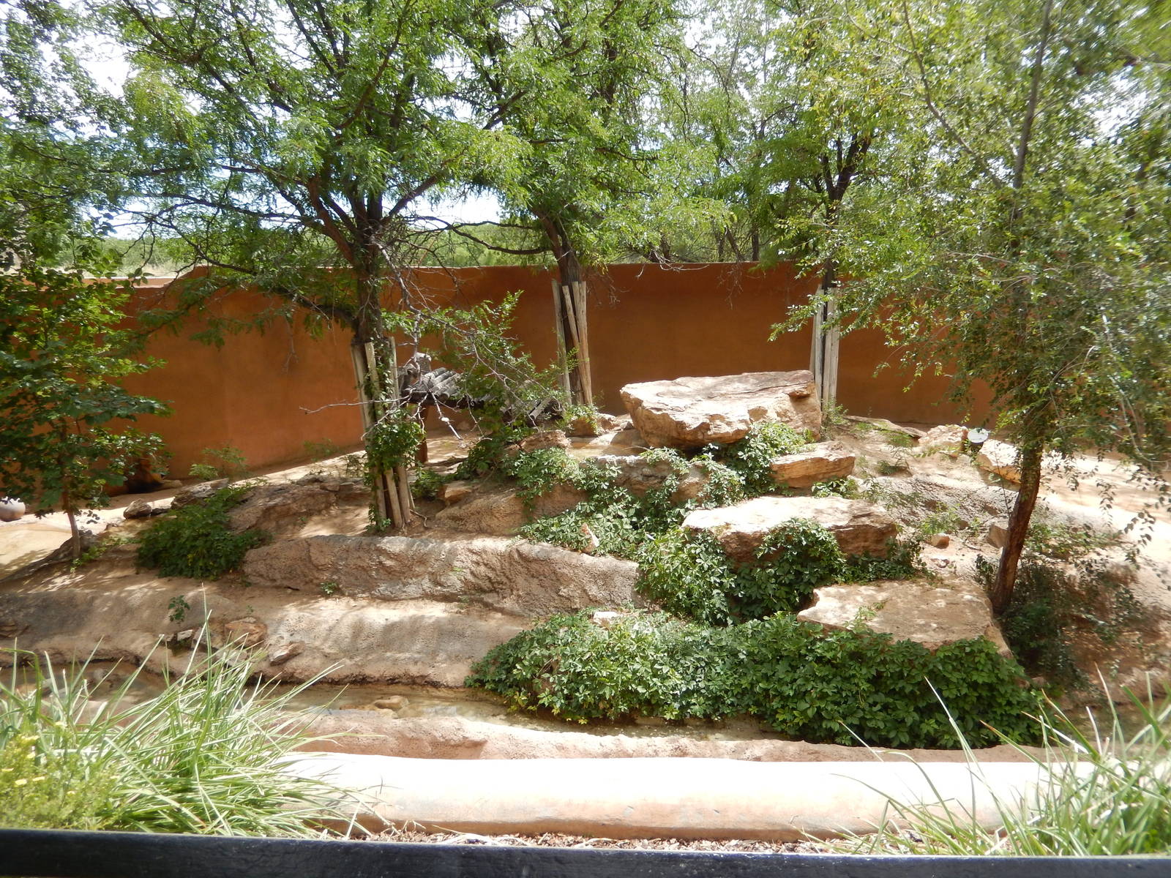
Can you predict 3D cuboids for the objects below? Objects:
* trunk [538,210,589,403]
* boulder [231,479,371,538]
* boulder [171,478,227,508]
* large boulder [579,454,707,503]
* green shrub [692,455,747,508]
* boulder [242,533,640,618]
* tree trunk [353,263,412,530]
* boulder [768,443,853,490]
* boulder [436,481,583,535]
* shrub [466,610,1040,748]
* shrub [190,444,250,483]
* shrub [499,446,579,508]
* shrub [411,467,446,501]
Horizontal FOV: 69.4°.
[{"bbox_3d":[-0.317,-1.953,12.785,0.720,2.900,0.550,0,13,0],"label":"trunk"},{"bbox_3d":[-3.083,0.735,9.191,1.420,0.420,0.950,0,13,0],"label":"boulder"},{"bbox_3d":[-4.365,0.618,9.575,0.640,0.240,0.450,0,13,0],"label":"boulder"},{"bbox_3d":[0.587,0.394,8.600,1.313,0.411,0.700,0,12,0],"label":"large boulder"},{"bbox_3d":[1.485,0.469,9.439,0.620,0.520,0.450,0,13,0],"label":"green shrub"},{"bbox_3d":[-1.264,1.167,7.300,3.474,0.527,0.750,2,12,8],"label":"boulder"},{"bbox_3d":[-1.860,-0.368,7.800,0.395,2.460,0.420,0,12,0],"label":"tree trunk"},{"bbox_3d":[2.409,0.277,9.000,0.827,0.422,0.700,0,12,0],"label":"boulder"},{"bbox_3d":[-0.724,0.666,8.200,1.474,0.405,0.800,0,12,0],"label":"boulder"},{"bbox_3d":[1.058,1.624,5.850,3.788,0.558,1.000,2,12,8],"label":"shrub"},{"bbox_3d":[-4.677,0.312,10.800,0.637,0.421,0.600,0,12,0],"label":"shrub"},{"bbox_3d":[-0.457,0.396,8.700,0.791,0.596,0.550,0,12,0],"label":"shrub"},{"bbox_3d":[-1.781,0.506,9.601,0.400,0.350,0.350,0,13,0],"label":"shrub"}]

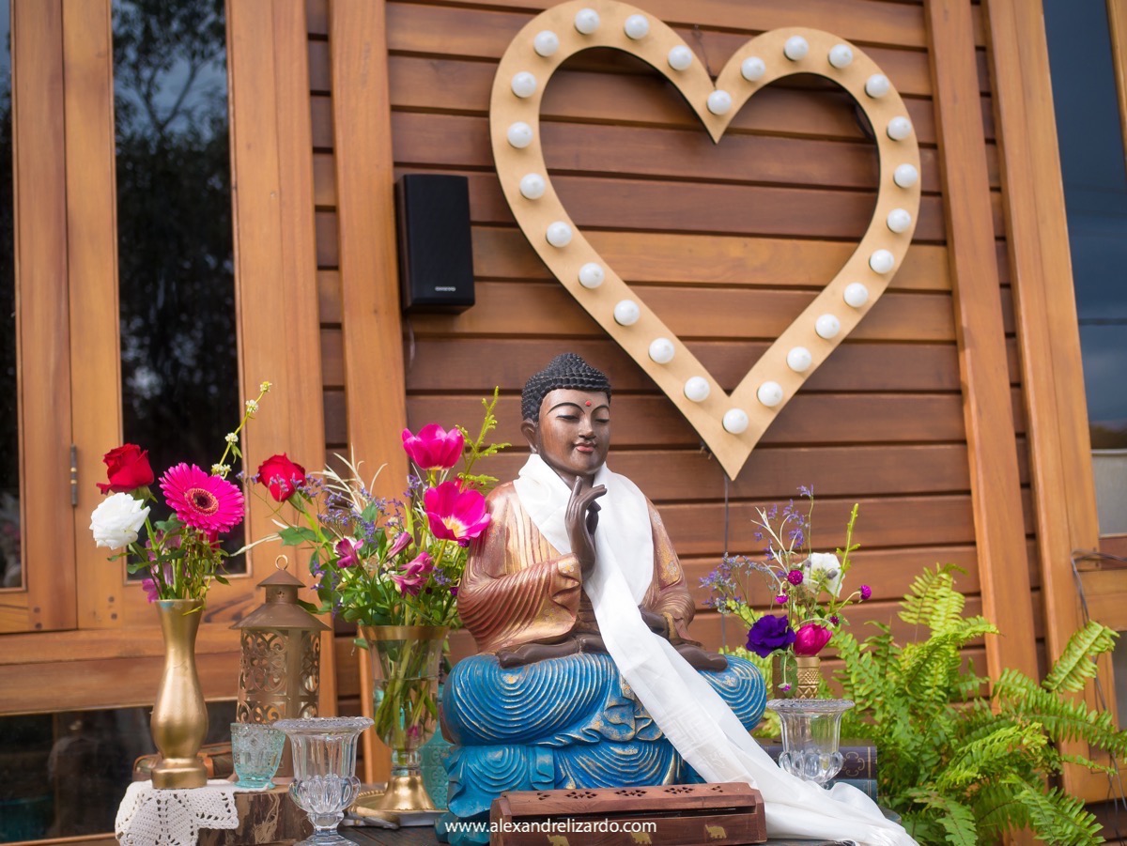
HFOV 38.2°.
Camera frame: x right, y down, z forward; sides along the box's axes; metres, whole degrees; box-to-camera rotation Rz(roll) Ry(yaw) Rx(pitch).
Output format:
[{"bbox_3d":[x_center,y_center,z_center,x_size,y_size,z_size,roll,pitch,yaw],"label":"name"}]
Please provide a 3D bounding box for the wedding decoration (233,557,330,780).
[{"bbox_3d":[-0.379,0.327,2.190,0.126,0.289,0.126,1,-8,-6],"label":"wedding decoration"}]

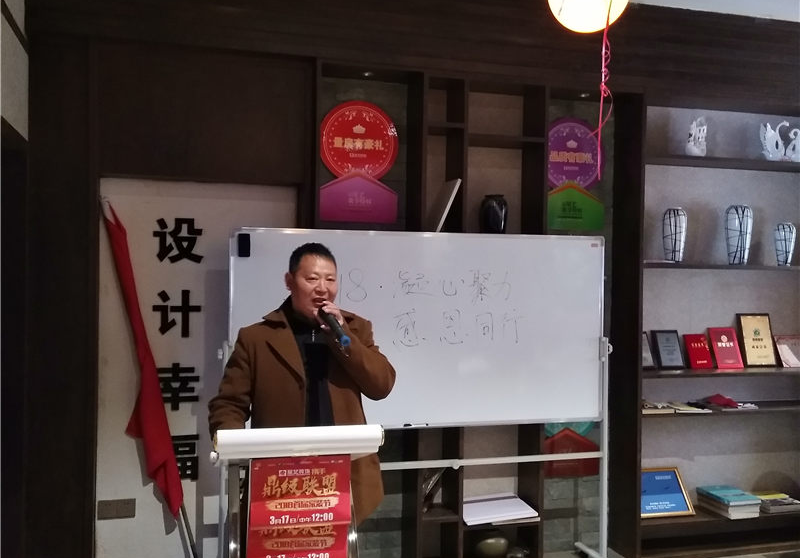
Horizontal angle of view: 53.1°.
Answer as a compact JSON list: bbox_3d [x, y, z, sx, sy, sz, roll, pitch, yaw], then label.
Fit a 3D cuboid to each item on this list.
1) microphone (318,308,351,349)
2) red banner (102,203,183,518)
[{"bbox_3d":[-0.222,0.154,2.645,0.050,0.050,0.225,-17,37,-23],"label":"microphone"},{"bbox_3d":[-1.291,0.413,3.878,0.215,1.579,0.140,-13,2,-16],"label":"red banner"}]

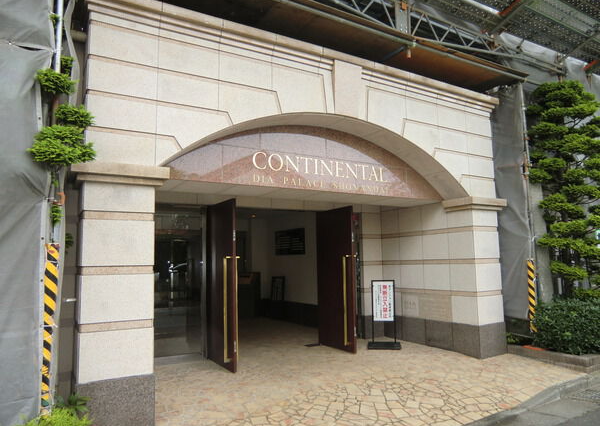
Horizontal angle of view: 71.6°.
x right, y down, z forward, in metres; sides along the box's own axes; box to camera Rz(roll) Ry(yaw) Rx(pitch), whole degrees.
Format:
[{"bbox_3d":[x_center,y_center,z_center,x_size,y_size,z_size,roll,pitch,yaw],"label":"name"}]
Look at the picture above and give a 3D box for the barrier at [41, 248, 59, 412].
[{"bbox_3d":[-1.909,0.878,3.156,0.080,1.275,0.080,3,-7,-30],"label":"barrier"}]

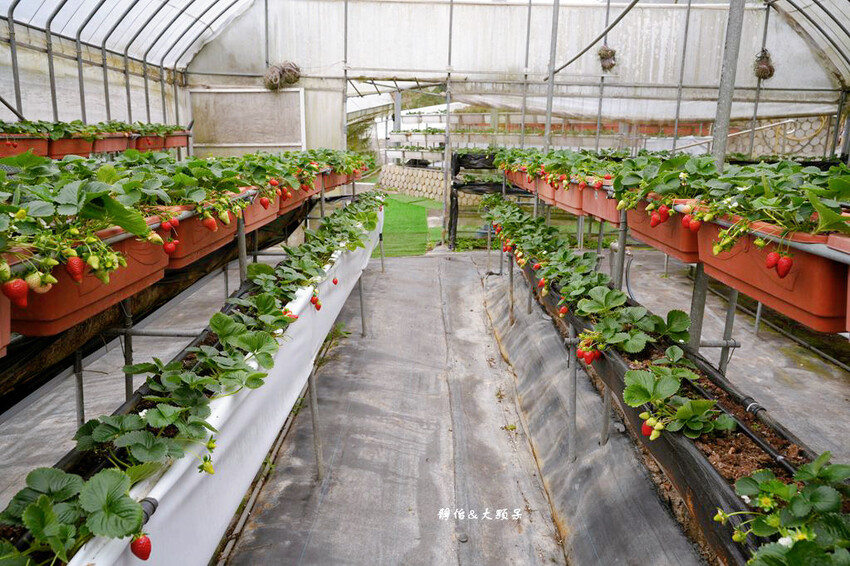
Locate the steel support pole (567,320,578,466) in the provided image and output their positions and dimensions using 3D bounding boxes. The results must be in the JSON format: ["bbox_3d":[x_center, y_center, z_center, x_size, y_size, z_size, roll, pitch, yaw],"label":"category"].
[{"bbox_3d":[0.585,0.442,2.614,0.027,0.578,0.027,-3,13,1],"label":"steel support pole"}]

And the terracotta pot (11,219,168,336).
[{"bbox_3d":[-0.783,-0.042,1.459,0.250,0.183,0.670,1,13,0],"label":"terracotta pot"}]

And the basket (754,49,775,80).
[{"bbox_3d":[3.797,-2.443,7.390,0.220,0.360,0.220,8,14,25],"label":"basket"}]

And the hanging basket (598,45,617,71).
[{"bbox_3d":[2.099,-2.577,7.601,0.200,0.310,0.190,1,12,0],"label":"hanging basket"}]

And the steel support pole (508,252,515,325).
[{"bbox_3d":[0.607,0.035,4.613,0.030,0.545,0.030,-3,13,1],"label":"steel support pole"}]

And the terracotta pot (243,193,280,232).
[{"bbox_3d":[-0.771,-0.330,2.749,0.250,0.183,0.670,1,13,0],"label":"terracotta pot"}]

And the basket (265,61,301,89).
[{"bbox_3d":[-1.617,-2.343,7.498,0.410,0.310,0.260,-1,13,-12],"label":"basket"}]

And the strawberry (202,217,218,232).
[{"bbox_3d":[-0.686,-0.187,2.113,0.040,0.052,0.040,-22,11,6],"label":"strawberry"}]

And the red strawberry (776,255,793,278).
[{"bbox_3d":[0.713,-0.033,1.310,0.031,0.046,0.031,9,14,28],"label":"red strawberry"}]

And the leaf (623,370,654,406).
[{"bbox_3d":[0.485,0.239,1.500,0.073,0.055,0.060,6,13,19],"label":"leaf"}]

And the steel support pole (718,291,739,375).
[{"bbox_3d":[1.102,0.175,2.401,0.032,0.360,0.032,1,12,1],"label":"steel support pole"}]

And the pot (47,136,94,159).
[{"bbox_3d":[-2.988,-1.127,5.373,0.260,0.200,0.690,2,12,0],"label":"pot"}]

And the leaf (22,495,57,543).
[{"bbox_3d":[-0.606,0.371,1.042,0.057,0.050,0.060,-3,13,-21],"label":"leaf"}]

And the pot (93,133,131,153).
[{"bbox_3d":[-2.672,-1.191,5.582,0.250,0.183,0.670,1,13,0],"label":"pot"}]

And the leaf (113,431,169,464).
[{"bbox_3d":[-0.525,0.302,1.220,0.100,0.045,0.075,-4,14,-24],"label":"leaf"}]

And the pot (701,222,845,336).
[{"bbox_3d":[0.828,-0.059,1.502,0.250,0.183,0.670,1,13,0],"label":"pot"}]

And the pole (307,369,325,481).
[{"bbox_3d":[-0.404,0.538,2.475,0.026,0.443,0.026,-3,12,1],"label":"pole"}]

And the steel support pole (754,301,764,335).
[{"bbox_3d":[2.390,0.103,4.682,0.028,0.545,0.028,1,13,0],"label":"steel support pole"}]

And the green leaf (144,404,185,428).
[{"bbox_3d":[-0.532,0.273,1.350,0.083,0.040,0.065,-3,13,-22],"label":"green leaf"}]

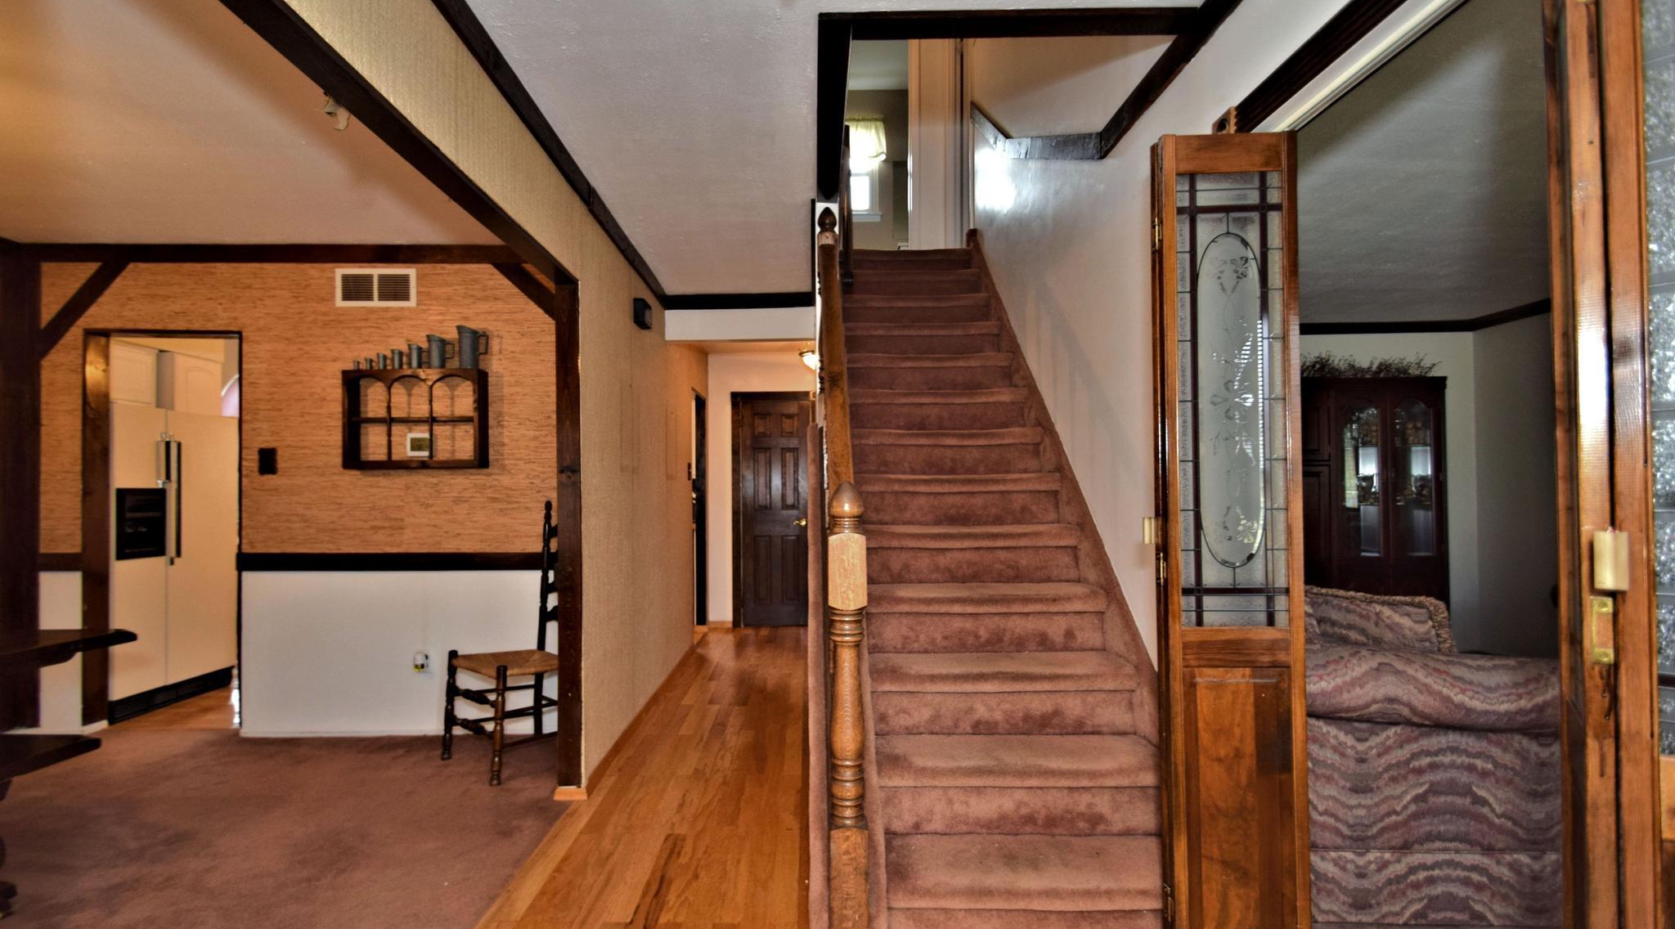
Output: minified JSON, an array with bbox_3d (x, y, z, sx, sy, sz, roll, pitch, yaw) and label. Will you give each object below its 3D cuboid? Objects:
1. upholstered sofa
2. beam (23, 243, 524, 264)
[{"bbox_3d":[1.580,0.860,2.900,0.930,0.870,1.950,0,-2,1],"label":"upholstered sofa"},{"bbox_3d":[-2.680,-1.045,3.450,2.650,0.105,0.060,0,-2,-2],"label":"beam"}]

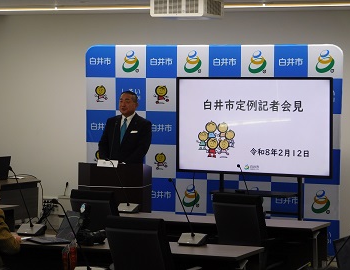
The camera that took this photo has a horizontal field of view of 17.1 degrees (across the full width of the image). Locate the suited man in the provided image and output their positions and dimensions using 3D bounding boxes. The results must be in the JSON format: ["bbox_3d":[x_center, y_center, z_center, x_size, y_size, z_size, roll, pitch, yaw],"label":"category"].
[{"bbox_3d":[-0.508,0.413,11.864,0.540,1.720,0.340,1,2,20],"label":"suited man"}]

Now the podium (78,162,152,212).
[{"bbox_3d":[-0.587,0.780,11.326,0.620,1.020,0.500,1,2,18],"label":"podium"}]

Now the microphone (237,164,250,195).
[{"bbox_3d":[0.574,0.436,8.980,0.180,0.450,0.360,1,2,22],"label":"microphone"}]

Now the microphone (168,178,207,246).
[{"bbox_3d":[0.065,0.488,7.373,0.190,0.440,0.400,1,2,22],"label":"microphone"}]

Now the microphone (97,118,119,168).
[{"bbox_3d":[-0.590,0.083,11.214,0.180,0.450,0.200,1,2,22],"label":"microphone"}]

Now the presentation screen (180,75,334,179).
[{"bbox_3d":[0.793,-0.085,11.678,1.700,0.980,0.080,2,2,27],"label":"presentation screen"}]

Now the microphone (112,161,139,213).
[{"bbox_3d":[-0.442,0.419,9.413,0.190,0.430,0.340,1,2,22],"label":"microphone"}]

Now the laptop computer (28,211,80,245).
[{"bbox_3d":[-0.761,0.601,7.597,0.275,0.190,0.280,-1,2,-34],"label":"laptop computer"}]

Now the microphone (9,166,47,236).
[{"bbox_3d":[-1.023,0.448,7.868,0.190,0.460,0.350,1,2,22],"label":"microphone"}]

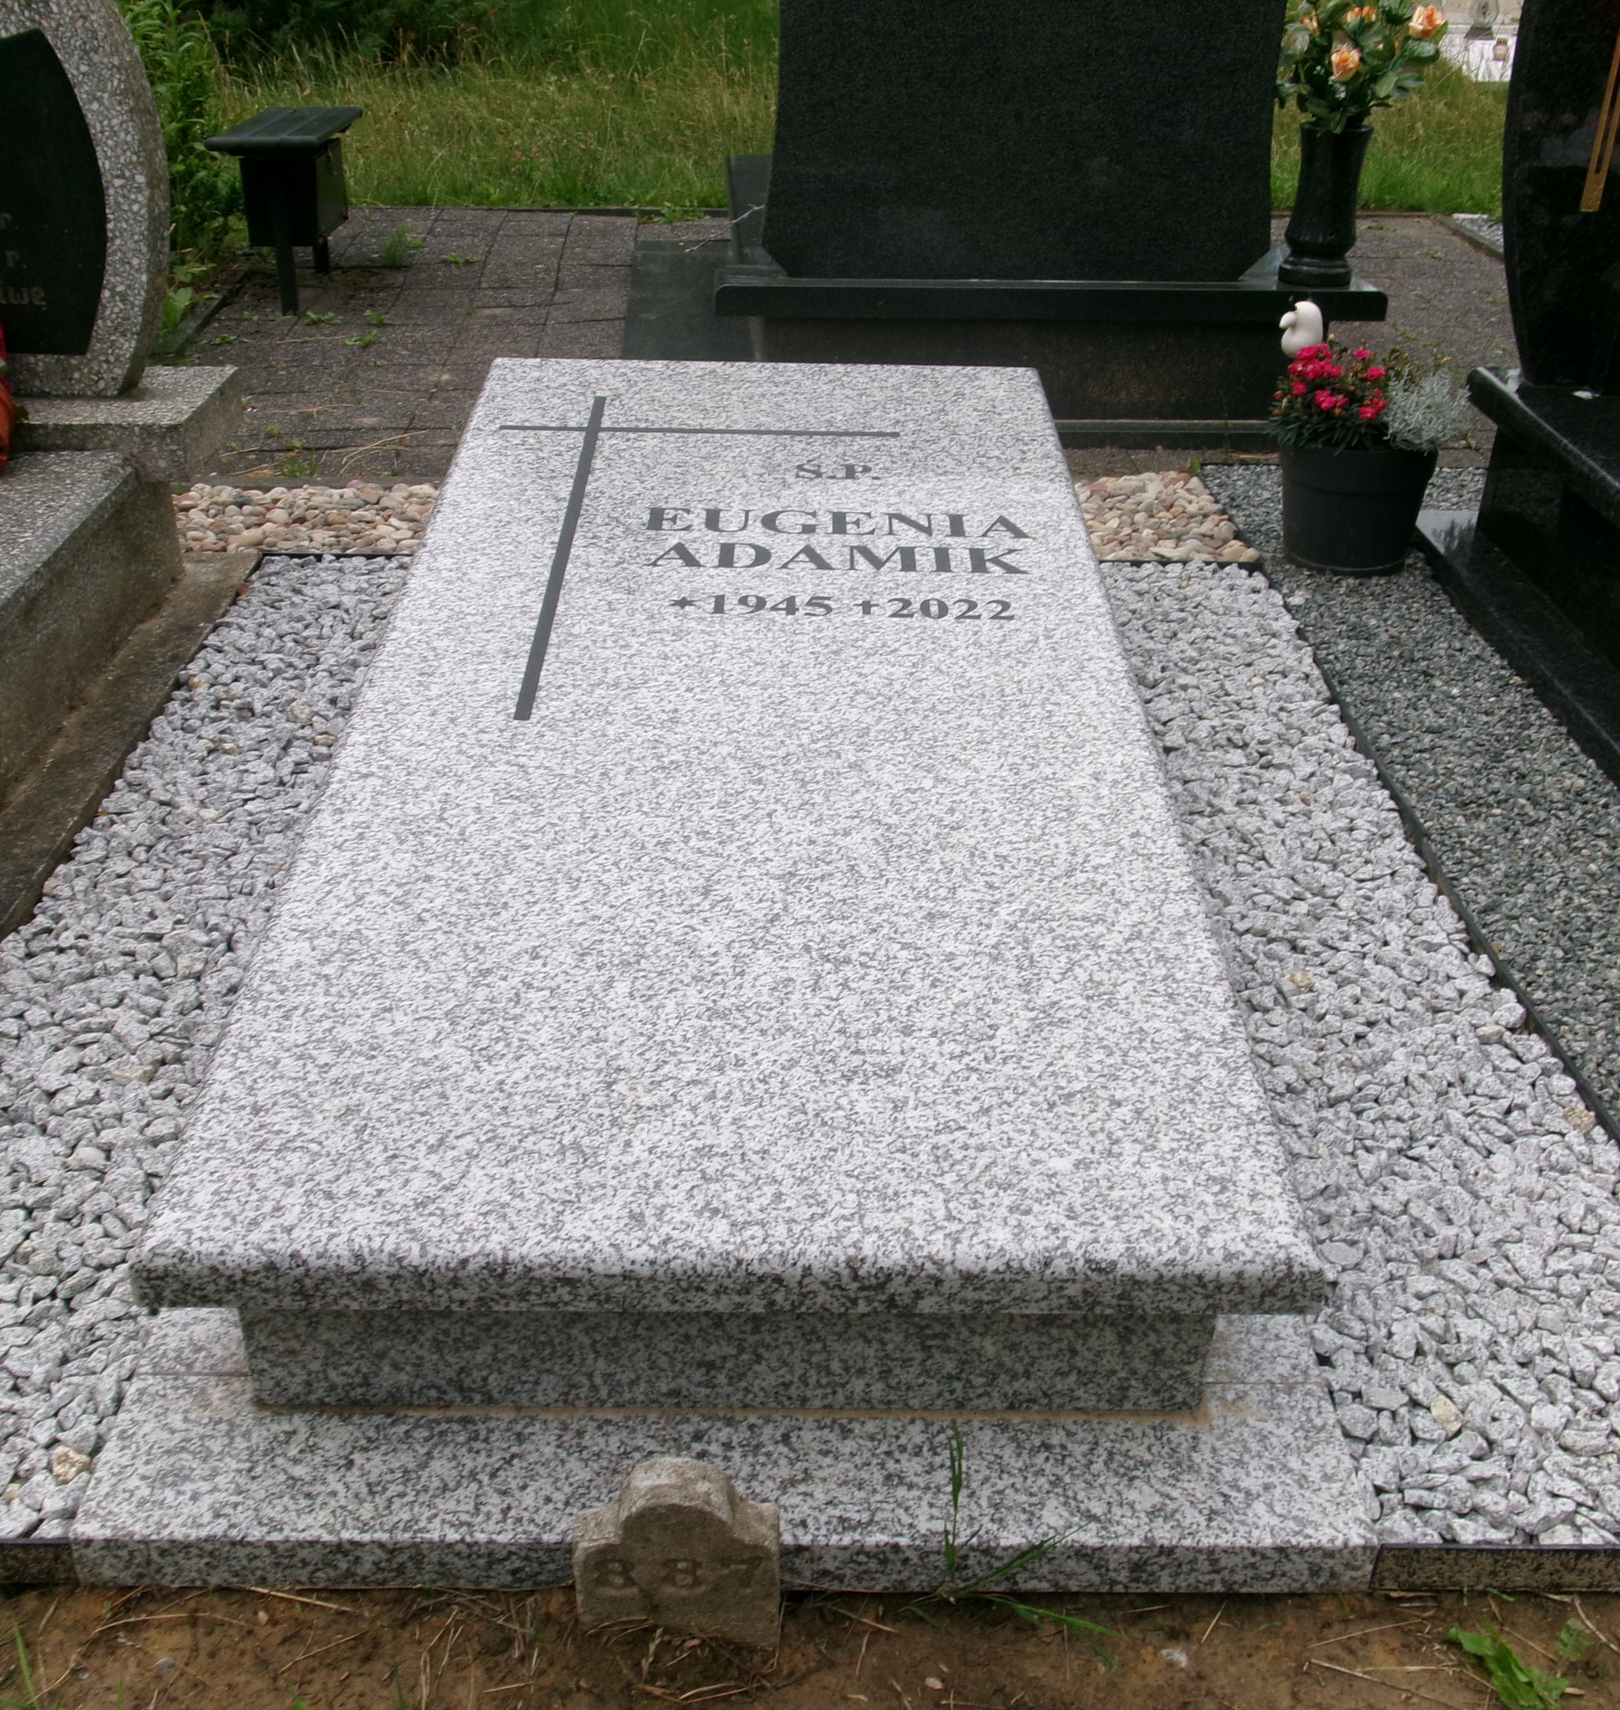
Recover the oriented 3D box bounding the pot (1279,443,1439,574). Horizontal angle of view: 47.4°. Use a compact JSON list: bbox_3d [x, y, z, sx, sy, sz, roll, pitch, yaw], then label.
[{"bbox_3d":[0.921,-0.617,3.131,0.260,0.212,0.260,1,30,0],"label":"pot"}]

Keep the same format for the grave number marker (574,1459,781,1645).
[{"bbox_3d":[-0.091,0.503,1.326,0.137,0.145,0.045,0,30,-1],"label":"grave number marker"}]

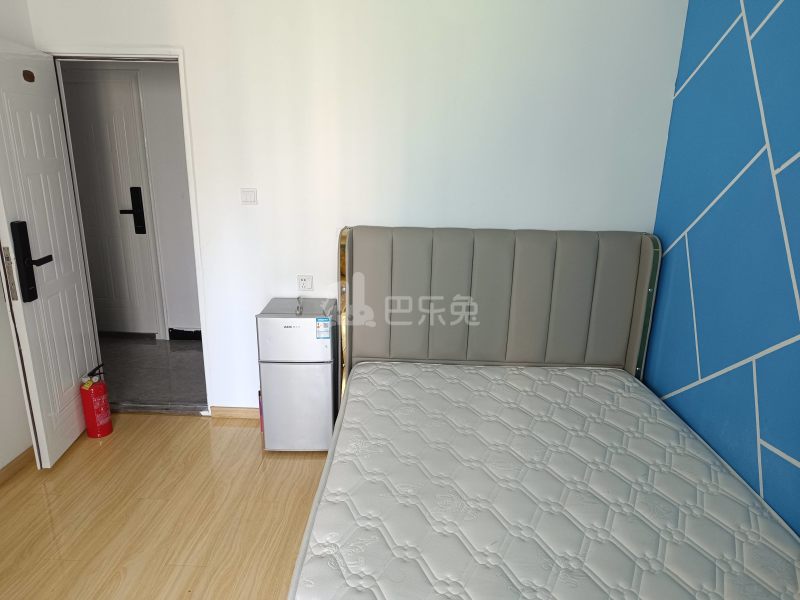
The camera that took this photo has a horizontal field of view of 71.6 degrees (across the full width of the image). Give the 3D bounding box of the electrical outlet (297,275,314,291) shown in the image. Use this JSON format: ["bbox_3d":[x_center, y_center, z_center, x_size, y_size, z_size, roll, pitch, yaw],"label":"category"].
[{"bbox_3d":[-0.535,-0.096,3.149,0.087,0.087,0.012,1,16,1],"label":"electrical outlet"}]

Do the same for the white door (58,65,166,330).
[{"bbox_3d":[-2.364,-0.699,4.429,0.741,2.098,0.080,1,16,1],"label":"white door"}]

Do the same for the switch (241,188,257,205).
[{"bbox_3d":[-0.822,-0.562,3.020,0.087,0.087,0.012,1,16,1],"label":"switch"}]

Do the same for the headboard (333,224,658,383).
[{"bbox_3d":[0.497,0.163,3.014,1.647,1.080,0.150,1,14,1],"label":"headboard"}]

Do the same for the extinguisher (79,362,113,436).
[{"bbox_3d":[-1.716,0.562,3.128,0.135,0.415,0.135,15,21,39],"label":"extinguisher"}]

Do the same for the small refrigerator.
[{"bbox_3d":[-0.521,0.398,2.989,0.382,0.738,0.368,1,14,1],"label":"small refrigerator"}]

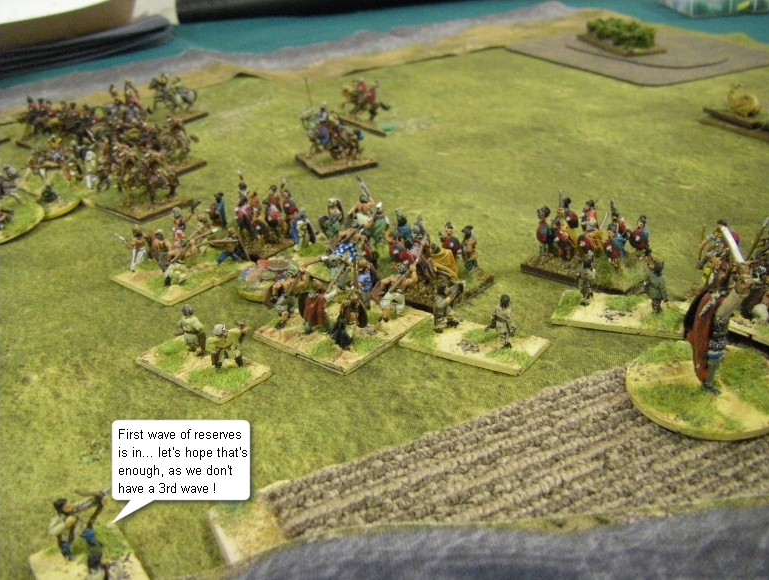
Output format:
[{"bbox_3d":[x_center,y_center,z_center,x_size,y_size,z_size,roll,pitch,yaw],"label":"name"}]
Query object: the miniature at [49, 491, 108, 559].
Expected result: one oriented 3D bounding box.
[{"bbox_3d":[-0.064,0.049,0.179,0.011,0.016,0.007,-13,26,-16],"label":"miniature"}]

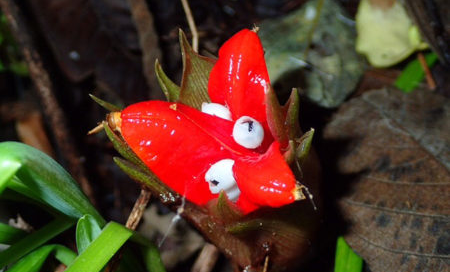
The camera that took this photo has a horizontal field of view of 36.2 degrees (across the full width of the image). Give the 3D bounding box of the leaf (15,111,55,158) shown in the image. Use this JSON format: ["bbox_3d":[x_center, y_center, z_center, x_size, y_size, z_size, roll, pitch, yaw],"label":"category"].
[{"bbox_3d":[-0.070,0.000,0.255,0.011,0.006,0.023,-33,60,-22],"label":"leaf"}]

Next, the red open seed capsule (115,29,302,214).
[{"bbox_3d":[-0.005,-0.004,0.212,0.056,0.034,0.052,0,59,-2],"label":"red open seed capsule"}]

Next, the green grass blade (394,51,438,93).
[{"bbox_3d":[0.078,-0.026,0.280,0.025,0.005,0.010,-36,61,-24],"label":"green grass blade"}]

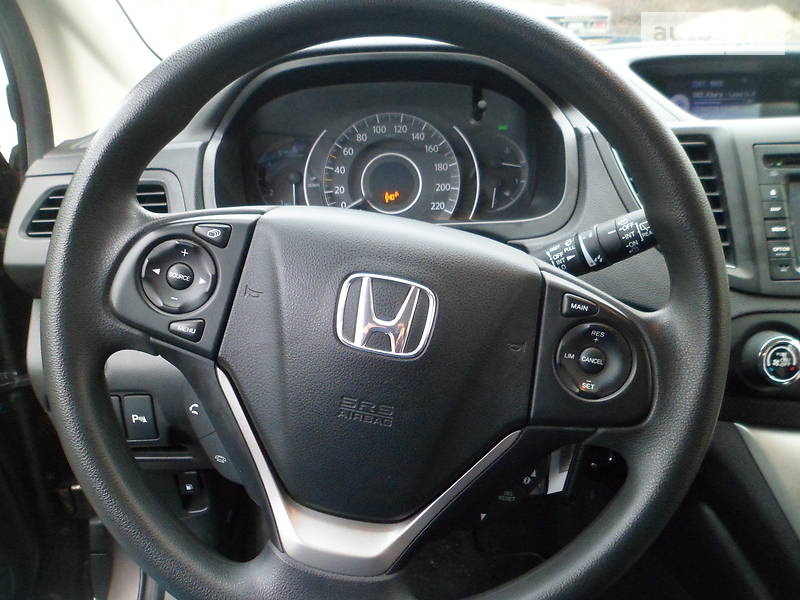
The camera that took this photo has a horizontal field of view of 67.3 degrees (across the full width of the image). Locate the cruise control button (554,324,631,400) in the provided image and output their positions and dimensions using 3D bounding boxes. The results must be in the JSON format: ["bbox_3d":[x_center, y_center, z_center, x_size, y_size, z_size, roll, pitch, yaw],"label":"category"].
[{"bbox_3d":[0.110,0.034,0.339,0.045,0.044,0.012,11,-11,1],"label":"cruise control button"}]

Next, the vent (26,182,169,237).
[{"bbox_3d":[-0.277,-0.083,0.550,0.130,0.050,0.030,-2,0,-2],"label":"vent"}]

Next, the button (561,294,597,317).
[{"bbox_3d":[0.103,0.003,0.345,0.022,0.013,0.006,11,-11,1],"label":"button"}]

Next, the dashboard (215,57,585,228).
[{"bbox_3d":[-0.007,-0.148,0.580,0.339,0.168,0.090,-2,0,-1],"label":"dashboard"}]

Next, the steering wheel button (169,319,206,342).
[{"bbox_3d":[-0.120,0.017,0.338,0.021,0.014,0.006,11,-11,1],"label":"steering wheel button"}]

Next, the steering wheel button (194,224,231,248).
[{"bbox_3d":[-0.108,-0.036,0.348,0.022,0.014,0.006,11,-11,1],"label":"steering wheel button"}]

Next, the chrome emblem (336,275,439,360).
[{"bbox_3d":[-0.007,0.008,0.333,0.053,0.043,0.005,11,-11,1],"label":"chrome emblem"}]

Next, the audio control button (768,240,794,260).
[{"bbox_3d":[0.308,-0.040,0.485,0.021,0.017,0.006,-2,-9,-1],"label":"audio control button"}]

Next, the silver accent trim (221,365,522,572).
[{"bbox_3d":[-0.026,0.099,0.324,0.166,0.096,0.030,11,-11,1],"label":"silver accent trim"}]

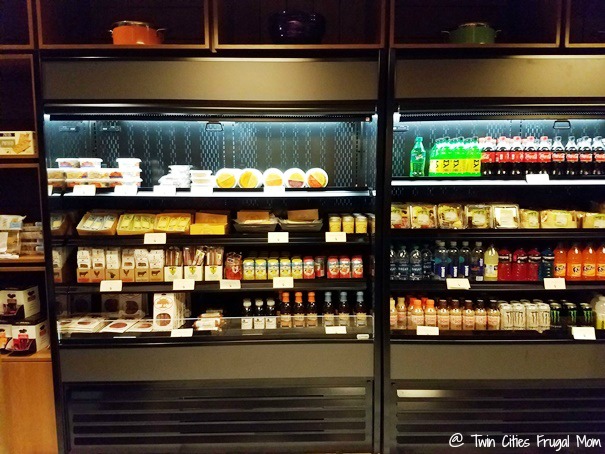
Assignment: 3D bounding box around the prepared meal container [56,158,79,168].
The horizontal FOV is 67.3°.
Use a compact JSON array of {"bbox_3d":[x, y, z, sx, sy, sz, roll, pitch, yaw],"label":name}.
[{"bbox_3d":[-1.285,-0.347,2.490,0.120,0.054,0.118,0,6,0],"label":"prepared meal container"}]

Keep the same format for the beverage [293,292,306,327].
[{"bbox_3d":[-0.017,0.504,2.769,0.066,0.204,0.066,0,5,-1],"label":"beverage"}]

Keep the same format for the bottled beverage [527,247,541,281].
[{"bbox_3d":[1.389,0.222,2.721,0.072,0.200,0.072,0,5,-1],"label":"bottled beverage"}]

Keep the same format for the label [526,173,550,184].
[{"bbox_3d":[1.312,-0.268,2.530,0.118,0.055,0.005,0,-3,0],"label":"label"}]

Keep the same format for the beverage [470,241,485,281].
[{"bbox_3d":[1.026,0.200,2.650,0.067,0.229,0.067,0,5,0],"label":"beverage"}]

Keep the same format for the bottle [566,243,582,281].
[{"bbox_3d":[1.589,0.201,2.650,0.073,0.229,0.073,0,5,0],"label":"bottle"}]

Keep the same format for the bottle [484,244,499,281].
[{"bbox_3d":[1.116,0.208,2.682,0.077,0.213,0.077,0,5,0],"label":"bottle"}]

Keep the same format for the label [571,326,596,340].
[{"bbox_3d":[1.620,0.612,2.611,0.125,0.066,0.005,0,5,0],"label":"label"}]

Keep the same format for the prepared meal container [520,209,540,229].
[{"bbox_3d":[1.346,-0.047,2.687,0.115,0.112,0.090,0,5,-1],"label":"prepared meal container"}]

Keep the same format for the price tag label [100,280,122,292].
[{"bbox_3d":[-1.025,0.319,2.440,0.114,0.057,0.006,0,6,0],"label":"price tag label"}]

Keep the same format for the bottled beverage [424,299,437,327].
[{"bbox_3d":[0.773,0.528,2.729,0.064,0.172,0.064,0,5,-1],"label":"bottled beverage"}]

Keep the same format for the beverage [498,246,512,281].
[{"bbox_3d":[1.214,0.222,2.721,0.072,0.200,0.072,0,5,-1],"label":"beverage"}]

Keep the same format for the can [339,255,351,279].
[{"bbox_3d":[0.237,0.231,2.520,0.065,0.118,0.065,0,6,0],"label":"can"}]

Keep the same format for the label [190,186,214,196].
[{"bbox_3d":[-0.577,-0.205,2.615,0.120,0.056,0.004,0,5,-1],"label":"label"}]

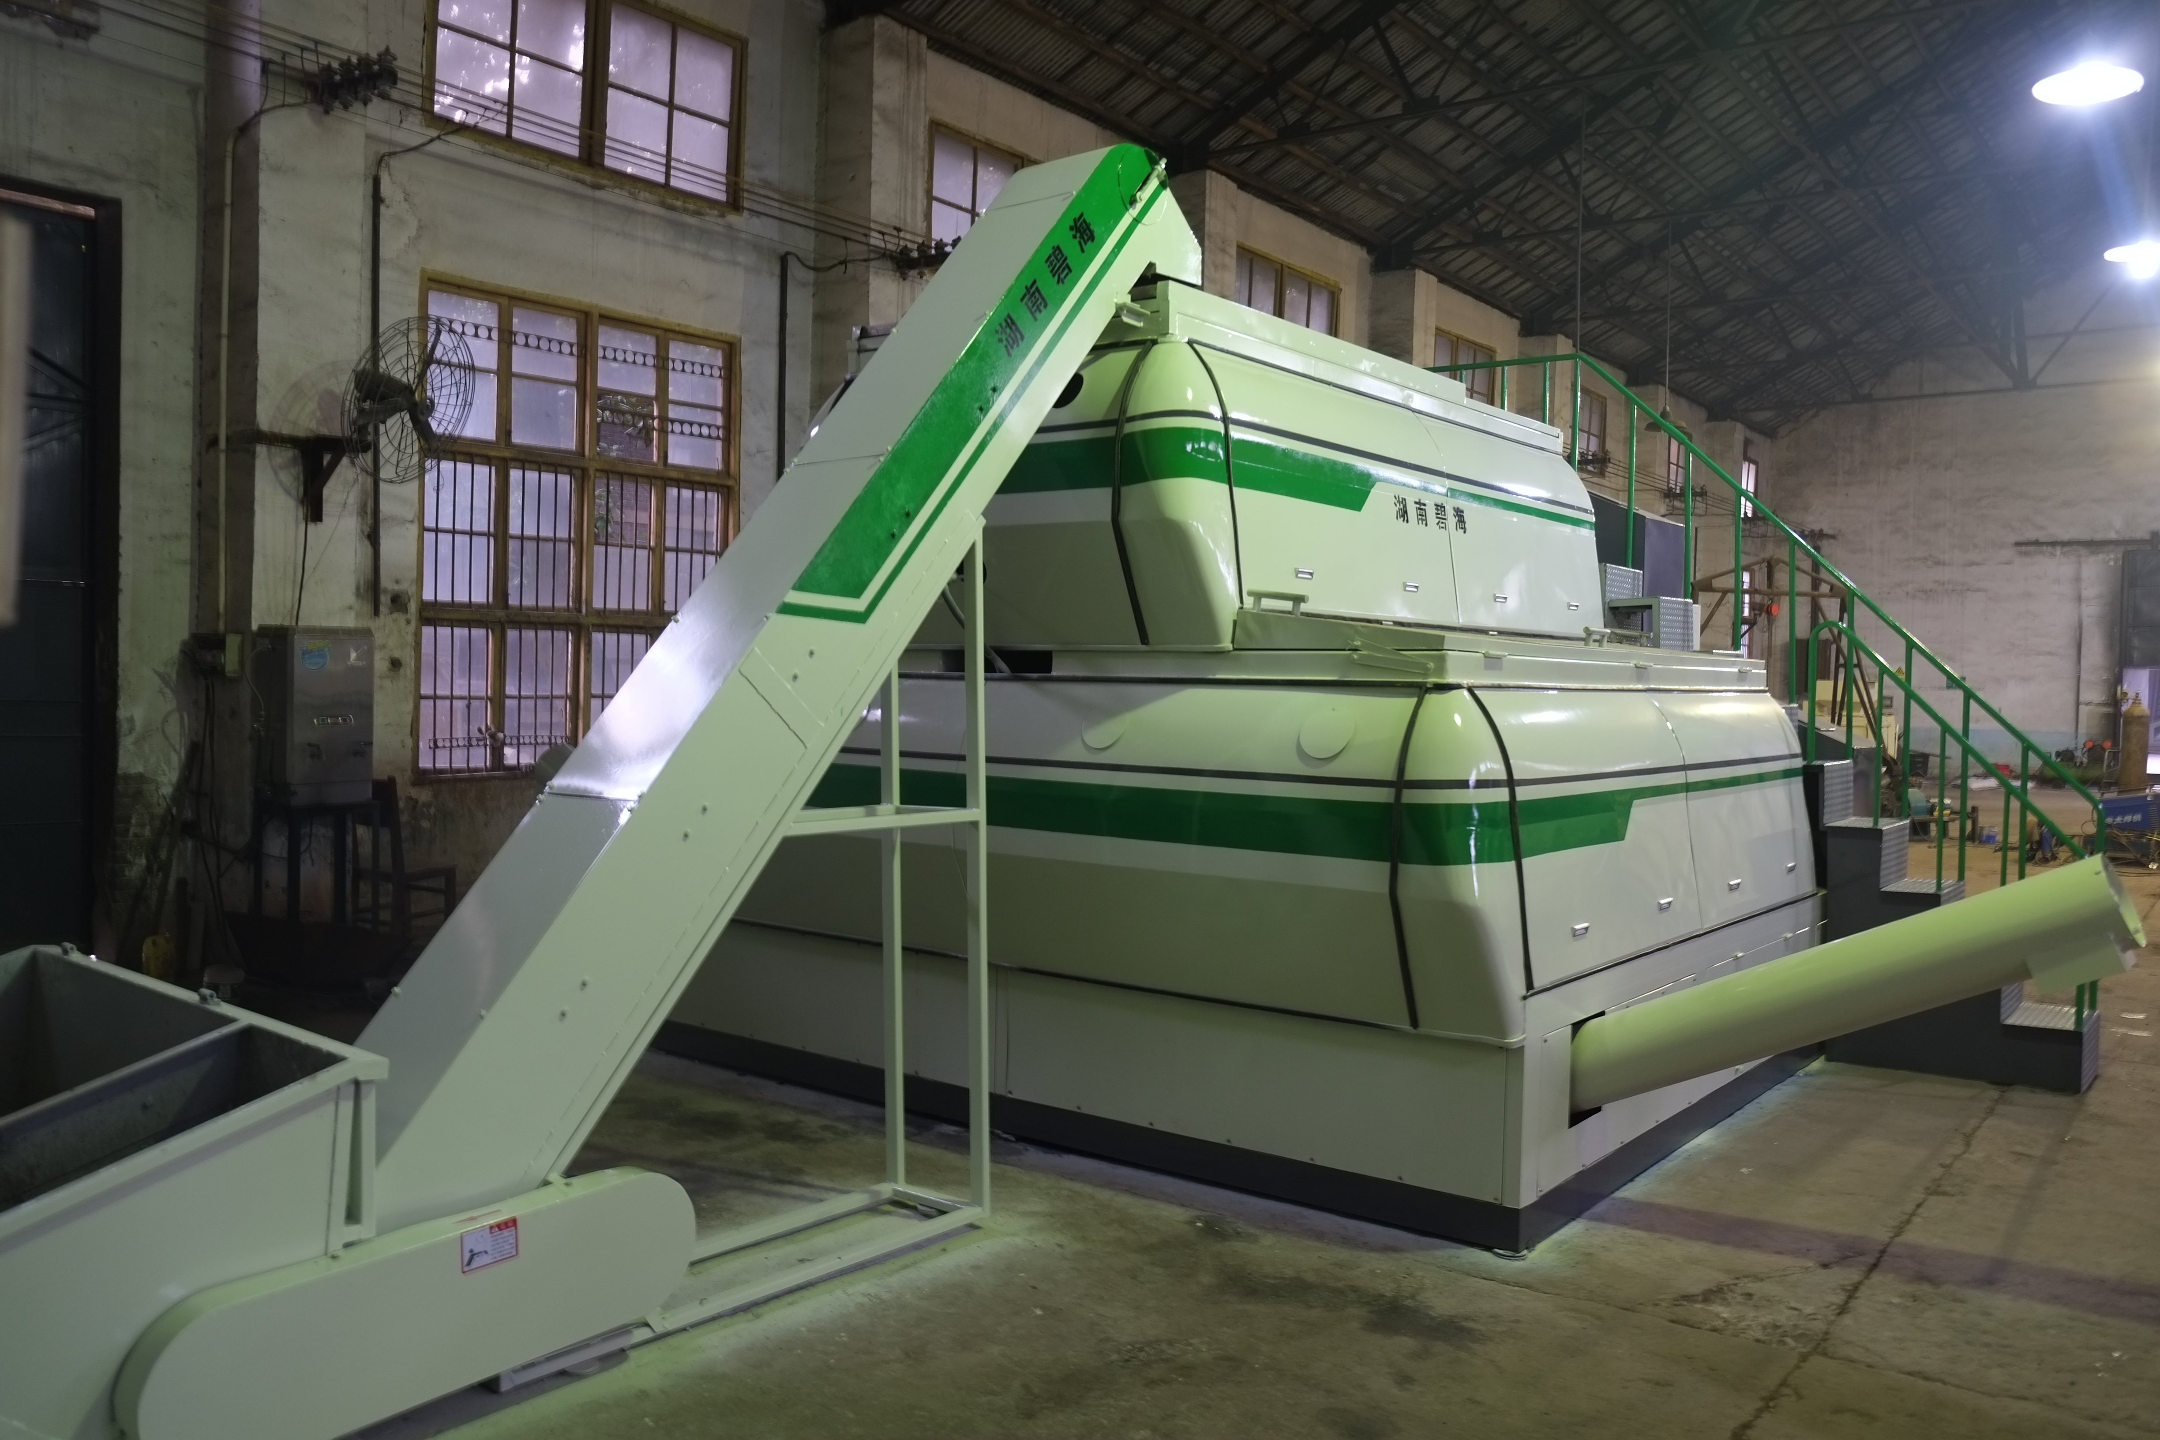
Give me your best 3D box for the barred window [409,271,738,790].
[{"bbox_3d":[-2.804,-1.019,9.263,0.120,2.646,2.104,2,2,38],"label":"barred window"}]

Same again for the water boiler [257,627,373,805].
[{"bbox_3d":[-3.504,-0.021,7.420,0.330,0.792,0.388,2,2,38],"label":"water boiler"}]

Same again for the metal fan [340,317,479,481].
[{"bbox_3d":[-3.116,-1.476,7.396,0.380,0.770,0.770,19,7,16],"label":"metal fan"}]

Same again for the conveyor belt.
[{"bbox_3d":[-0.673,-0.158,3.886,0.334,2.939,2.868,2,2,38],"label":"conveyor belt"}]

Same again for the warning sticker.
[{"bbox_3d":[-1.087,0.968,2.986,0.005,0.070,0.112,2,2,38],"label":"warning sticker"}]

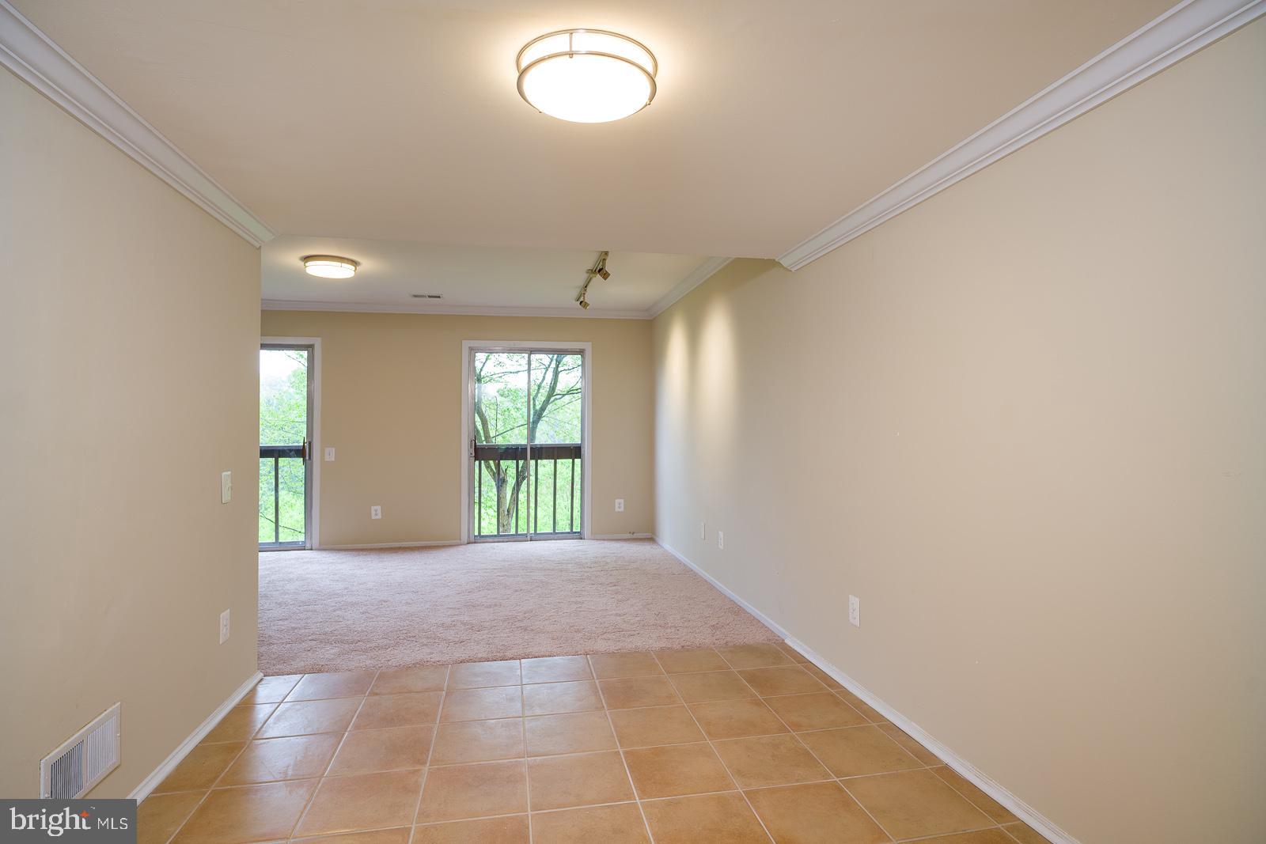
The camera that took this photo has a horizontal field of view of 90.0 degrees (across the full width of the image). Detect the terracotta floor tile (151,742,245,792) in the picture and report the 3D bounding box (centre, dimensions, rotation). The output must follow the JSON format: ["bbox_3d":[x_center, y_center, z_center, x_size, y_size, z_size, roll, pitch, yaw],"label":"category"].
[{"bbox_3d":[-1.497,1.206,2.215,0.178,0.010,0.326,0,-1,-11],"label":"terracotta floor tile"}]

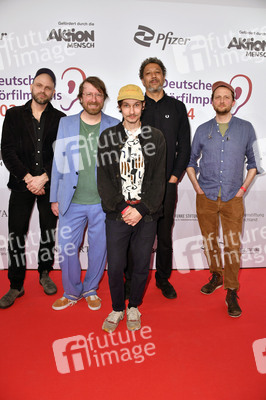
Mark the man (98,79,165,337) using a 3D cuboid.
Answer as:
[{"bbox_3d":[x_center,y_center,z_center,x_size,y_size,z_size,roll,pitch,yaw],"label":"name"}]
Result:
[{"bbox_3d":[-0.005,0.072,2.213,0.500,1.693,0.400,2,11,4],"label":"man"}]

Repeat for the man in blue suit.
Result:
[{"bbox_3d":[-0.376,-0.030,2.458,0.580,1.786,0.360,0,11,-6],"label":"man in blue suit"}]

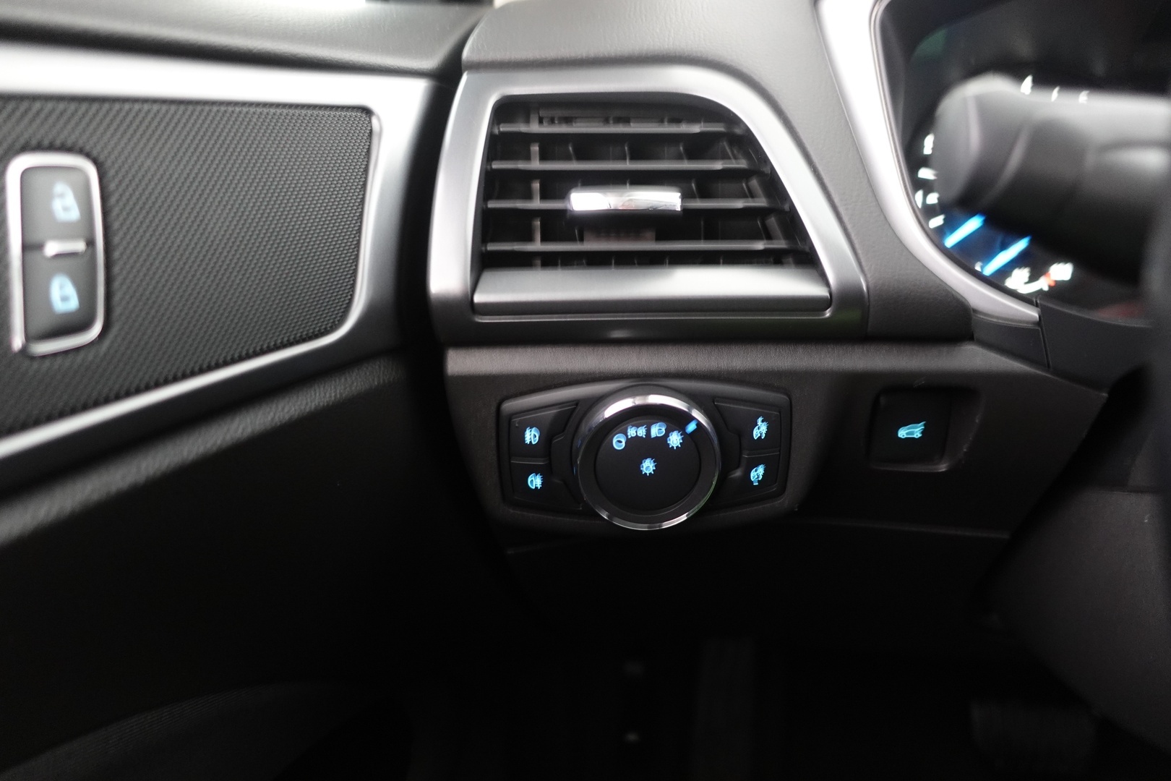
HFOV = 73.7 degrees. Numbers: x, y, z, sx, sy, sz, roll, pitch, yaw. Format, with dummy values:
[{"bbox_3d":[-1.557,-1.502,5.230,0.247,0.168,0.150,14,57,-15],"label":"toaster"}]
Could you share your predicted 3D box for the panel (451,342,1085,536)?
[{"bbox_3d":[0.067,0.018,0.288,0.232,0.066,0.048,0,12,-2],"label":"panel"}]

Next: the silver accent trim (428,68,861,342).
[{"bbox_3d":[0.022,-0.068,0.290,0.155,0.096,0.040,0,8,-3],"label":"silver accent trim"}]

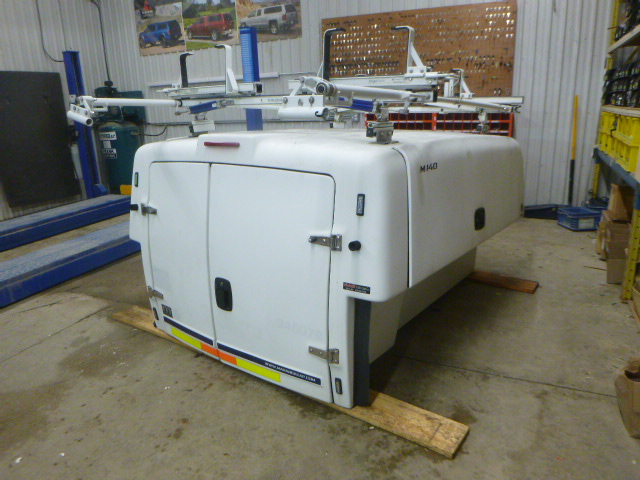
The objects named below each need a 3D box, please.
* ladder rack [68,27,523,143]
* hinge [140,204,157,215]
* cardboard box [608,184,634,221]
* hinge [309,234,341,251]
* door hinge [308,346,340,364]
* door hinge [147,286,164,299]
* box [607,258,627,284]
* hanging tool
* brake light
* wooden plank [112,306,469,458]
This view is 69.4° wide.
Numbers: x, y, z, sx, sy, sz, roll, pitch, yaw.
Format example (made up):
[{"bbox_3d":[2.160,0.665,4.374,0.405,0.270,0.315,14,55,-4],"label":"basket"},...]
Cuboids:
[{"bbox_3d":[-0.013,-0.856,2.774,1.894,0.486,2.214,9,17,38],"label":"ladder rack"},{"bbox_3d":[-1.016,-0.175,2.731,0.186,0.066,0.022,11,15,42],"label":"hinge"},{"bbox_3d":[2.429,-0.296,3.583,0.270,0.250,0.280,5,15,26],"label":"cardboard box"},{"bbox_3d":[0.016,0.008,1.933,0.172,0.067,0.025,7,13,34],"label":"hinge"},{"bbox_3d":[0.014,0.498,2.018,0.167,0.066,0.022,7,13,32],"label":"door hinge"},{"bbox_3d":[-1.005,0.336,2.810,0.194,0.071,0.022,11,16,43],"label":"door hinge"},{"bbox_3d":[2.386,0.223,3.585,0.250,0.190,0.270,6,16,30],"label":"box"},{"bbox_3d":[3.464,-1.199,6.341,0.045,1.525,0.045,5,15,26],"label":"hanging tool"},{"bbox_3d":[-0.468,-0.462,2.248,0.266,0.027,0.028,9,17,38],"label":"brake light"},{"bbox_3d":[-0.416,0.652,2.543,2.441,0.030,0.203,9,17,37],"label":"wooden plank"}]

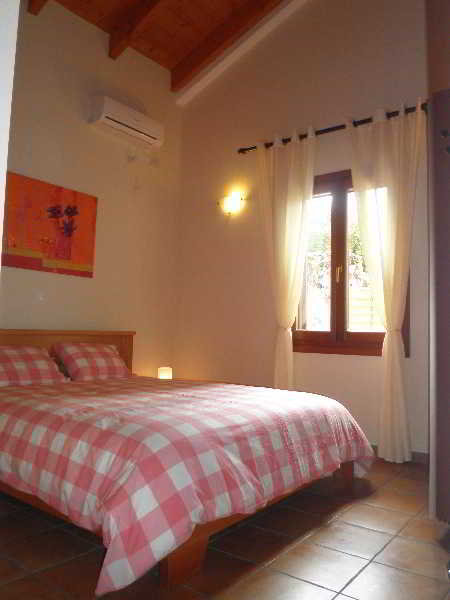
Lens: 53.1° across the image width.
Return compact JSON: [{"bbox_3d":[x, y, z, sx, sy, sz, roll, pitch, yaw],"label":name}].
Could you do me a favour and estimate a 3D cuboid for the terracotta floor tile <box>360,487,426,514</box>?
[{"bbox_3d":[0.986,1.142,2.554,0.305,0.012,0.305,-2,-5,40],"label":"terracotta floor tile"}]

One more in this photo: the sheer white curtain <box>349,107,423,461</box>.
[{"bbox_3d":[1.226,-0.143,3.457,0.589,2.680,0.133,-2,-5,40],"label":"sheer white curtain"}]

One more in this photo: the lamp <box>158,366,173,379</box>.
[{"bbox_3d":[-0.596,0.749,4.520,0.135,0.153,0.135,-2,-5,40],"label":"lamp"}]

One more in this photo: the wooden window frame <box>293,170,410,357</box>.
[{"bbox_3d":[0.994,-0.312,3.799,1.117,1.525,0.095,-2,-5,40],"label":"wooden window frame"}]

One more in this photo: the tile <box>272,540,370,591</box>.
[{"bbox_3d":[0.397,1.083,1.845,0.305,0.012,0.305,-2,-5,40],"label":"tile"}]

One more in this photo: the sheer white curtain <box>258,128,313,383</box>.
[{"bbox_3d":[0.511,-0.134,4.048,0.621,2.703,0.133,-2,-5,40],"label":"sheer white curtain"}]

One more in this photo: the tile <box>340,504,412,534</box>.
[{"bbox_3d":[0.785,1.121,2.309,0.305,0.012,0.305,-2,-5,40],"label":"tile"}]

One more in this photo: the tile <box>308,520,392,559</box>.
[{"bbox_3d":[0.591,1.102,2.076,0.305,0.012,0.305,-2,-5,40],"label":"tile"}]

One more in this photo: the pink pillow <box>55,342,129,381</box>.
[{"bbox_3d":[-1.154,0.523,3.911,0.627,0.400,0.160,6,-46,-50],"label":"pink pillow"}]

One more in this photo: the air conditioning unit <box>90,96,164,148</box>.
[{"bbox_3d":[-0.944,-1.713,4.439,0.209,0.231,0.734,-2,-5,40],"label":"air conditioning unit"}]

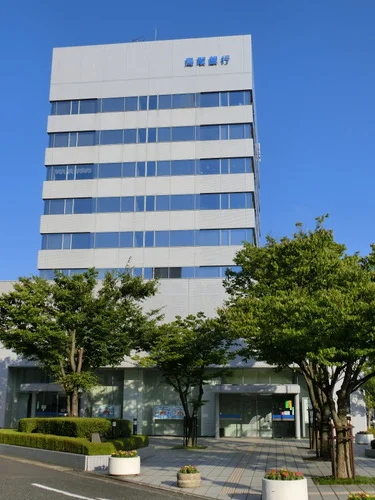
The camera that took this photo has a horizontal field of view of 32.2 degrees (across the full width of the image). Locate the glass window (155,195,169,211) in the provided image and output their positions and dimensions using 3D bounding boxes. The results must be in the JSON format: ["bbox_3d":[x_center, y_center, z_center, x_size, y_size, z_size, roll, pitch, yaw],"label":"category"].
[{"bbox_3d":[-2.237,-4.142,58.745,1.284,1.380,0.150,-1,-15,8],"label":"glass window"}]

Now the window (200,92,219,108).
[{"bbox_3d":[2.079,-14.063,60.737,1.815,1.592,0.150,-1,-15,8],"label":"window"}]

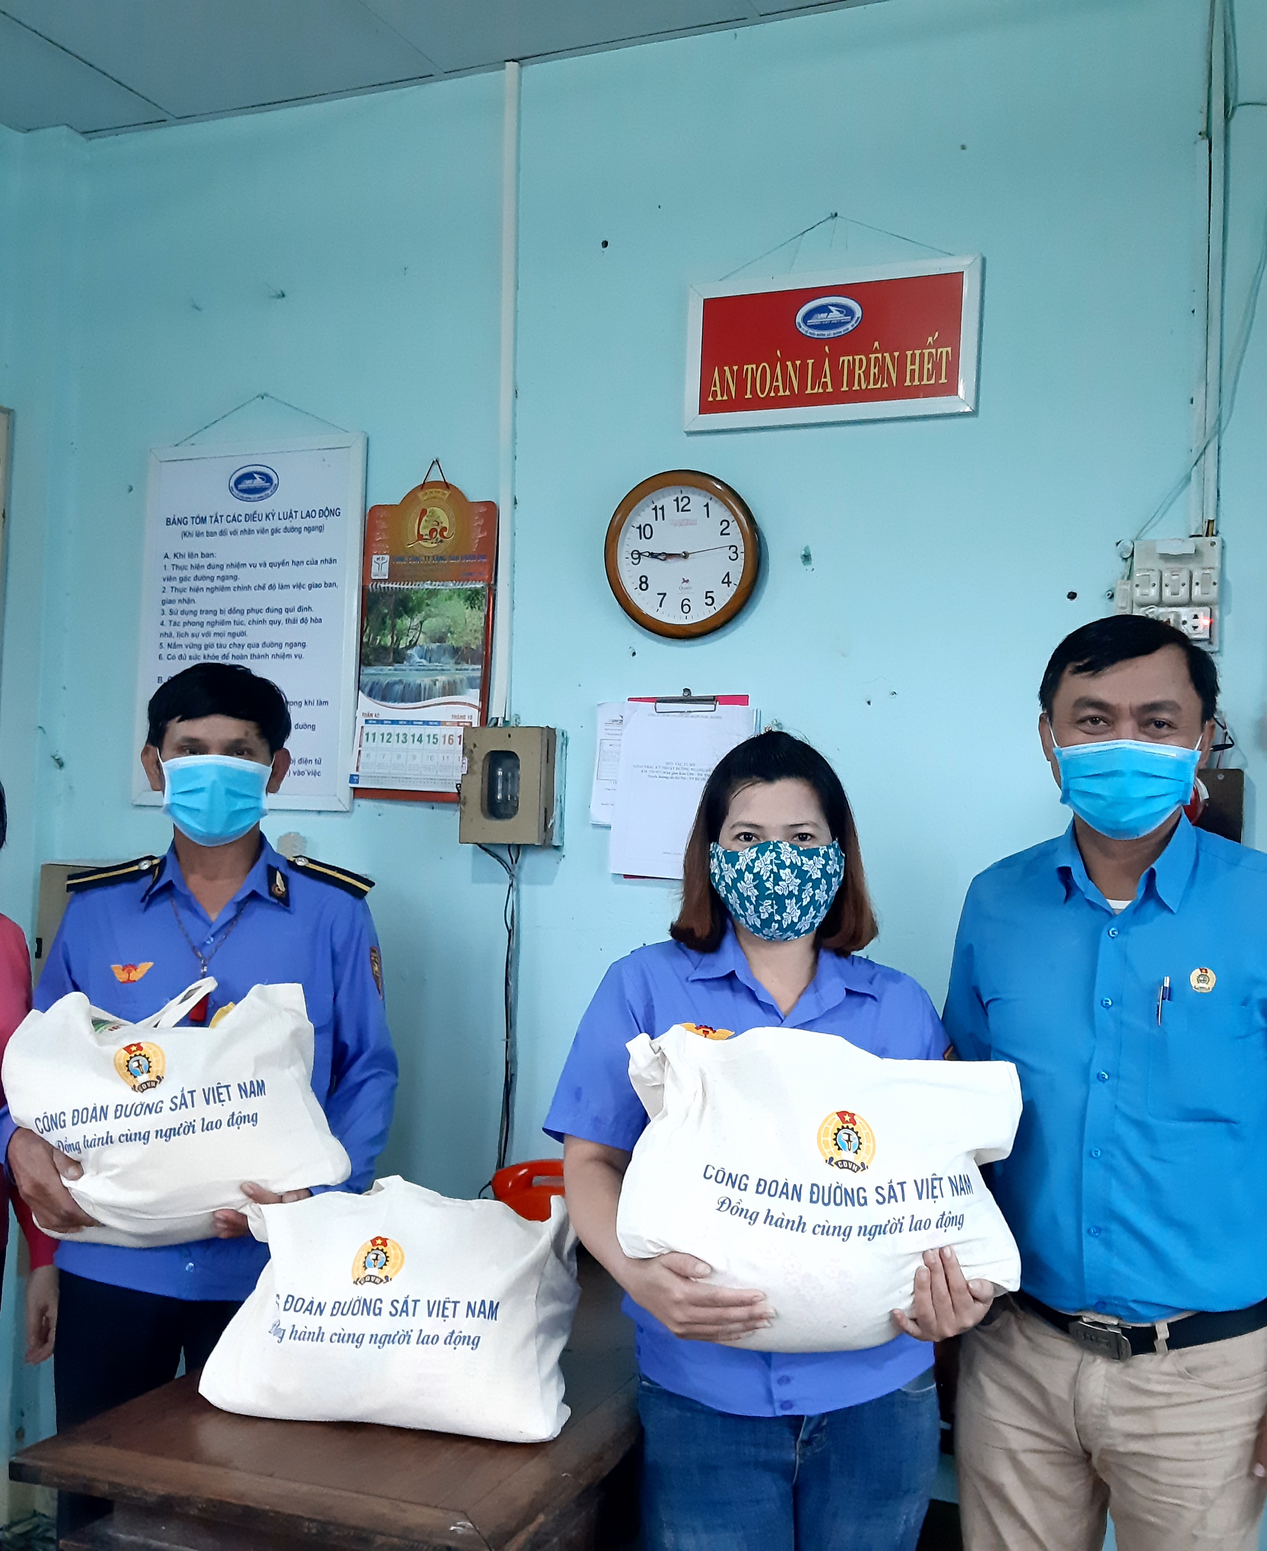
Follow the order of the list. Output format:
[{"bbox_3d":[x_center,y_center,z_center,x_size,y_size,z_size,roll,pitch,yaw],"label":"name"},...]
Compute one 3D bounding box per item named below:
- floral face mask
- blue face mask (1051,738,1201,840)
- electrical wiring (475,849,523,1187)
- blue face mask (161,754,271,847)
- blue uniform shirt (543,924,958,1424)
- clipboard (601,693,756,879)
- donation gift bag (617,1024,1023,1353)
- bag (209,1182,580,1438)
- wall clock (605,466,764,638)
[{"bbox_3d":[0.160,0.130,1.810,0.153,0.113,0.100,2,-2,6],"label":"floral face mask"},{"bbox_3d":[0.492,0.014,1.610,0.145,0.105,0.080,1,-1,16],"label":"blue face mask"},{"bbox_3d":[-0.247,0.427,2.950,0.085,0.610,0.050,1,-2,23],"label":"electrical wiring"},{"bbox_3d":[-0.519,0.031,2.010,0.138,0.113,0.085,2,-2,-13],"label":"blue face mask"},{"bbox_3d":[0.127,0.442,1.850,0.455,0.535,0.270,2,-2,2],"label":"blue uniform shirt"},{"bbox_3d":[0.079,0.022,2.723,0.235,0.315,0.025,1,-2,23],"label":"clipboard"},{"bbox_3d":[0.184,0.415,1.635,0.395,0.320,0.170,2,-1,-1],"label":"donation gift bag"},{"bbox_3d":[-0.280,0.602,1.880,0.410,0.255,0.170,1,-2,15],"label":"bag"},{"bbox_3d":[0.082,-0.374,2.728,0.280,0.280,0.045,1,-2,23],"label":"wall clock"}]

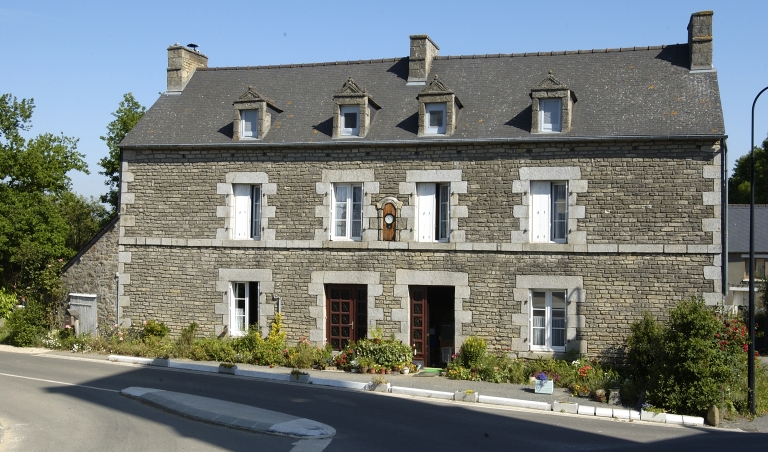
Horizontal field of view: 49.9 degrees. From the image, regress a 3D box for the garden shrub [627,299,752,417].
[{"bbox_3d":[6.921,2.879,18.652,2.500,2.400,2.100,0,0,15],"label":"garden shrub"}]

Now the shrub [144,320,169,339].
[{"bbox_3d":[-7.291,3.397,26.473,0.801,0.673,0.700,0,0,13],"label":"shrub"}]

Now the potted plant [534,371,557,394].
[{"bbox_3d":[3.750,3.622,19.180,0.480,0.500,0.450,0,0,15],"label":"potted plant"}]

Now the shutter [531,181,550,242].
[{"bbox_3d":[4.074,-0.368,21.420,0.480,1.580,0.040,0,0,15],"label":"shutter"}]

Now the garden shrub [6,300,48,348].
[{"bbox_3d":[-11.236,3.073,26.033,1.120,1.320,1.100,0,0,15],"label":"garden shrub"}]

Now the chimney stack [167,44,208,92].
[{"bbox_3d":[-6.427,-5.021,27.397,0.530,1.480,1.900,0,0,15],"label":"chimney stack"}]

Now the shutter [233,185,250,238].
[{"bbox_3d":[-4.591,-0.460,26.688,0.594,1.761,0.050,0,0,13],"label":"shutter"}]

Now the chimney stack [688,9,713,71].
[{"bbox_3d":[8.882,-5.011,23.250,0.540,1.580,1.850,0,0,15],"label":"chimney stack"}]

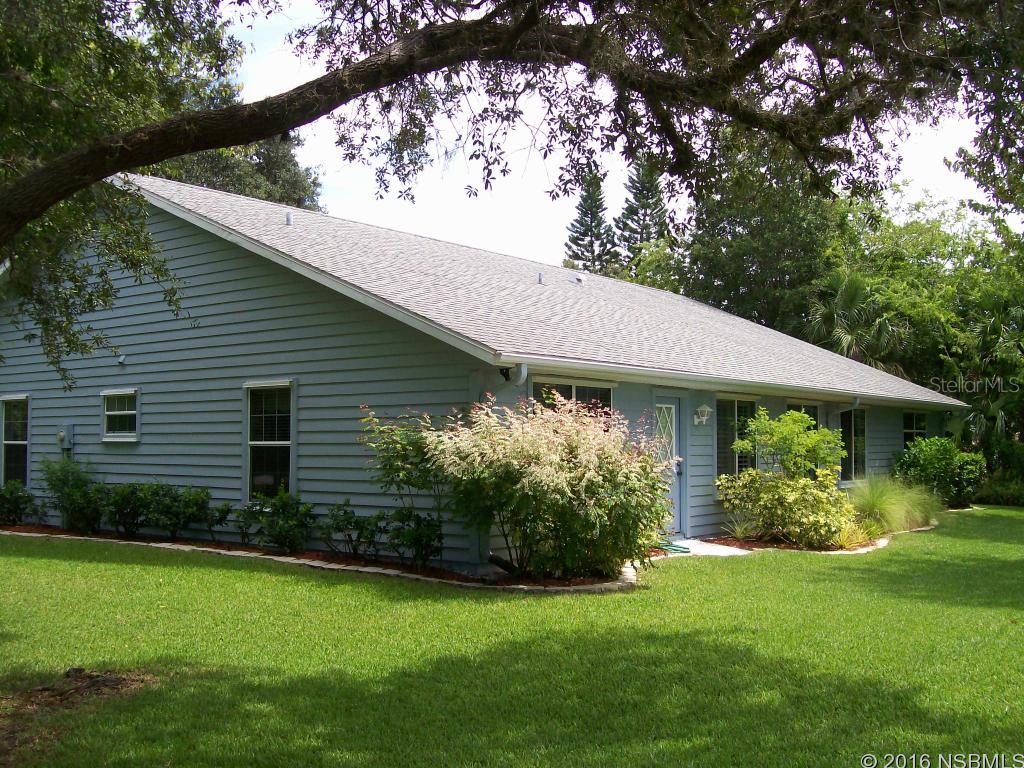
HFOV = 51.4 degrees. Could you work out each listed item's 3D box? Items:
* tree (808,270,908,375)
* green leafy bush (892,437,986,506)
[{"bbox_3d":[10.600,-0.080,32.550,3.200,6.800,3.200,-2,-4,38],"label":"tree"},{"bbox_3d":[9.900,2.050,24.700,1.850,1.650,2.200,-2,-4,38],"label":"green leafy bush"}]

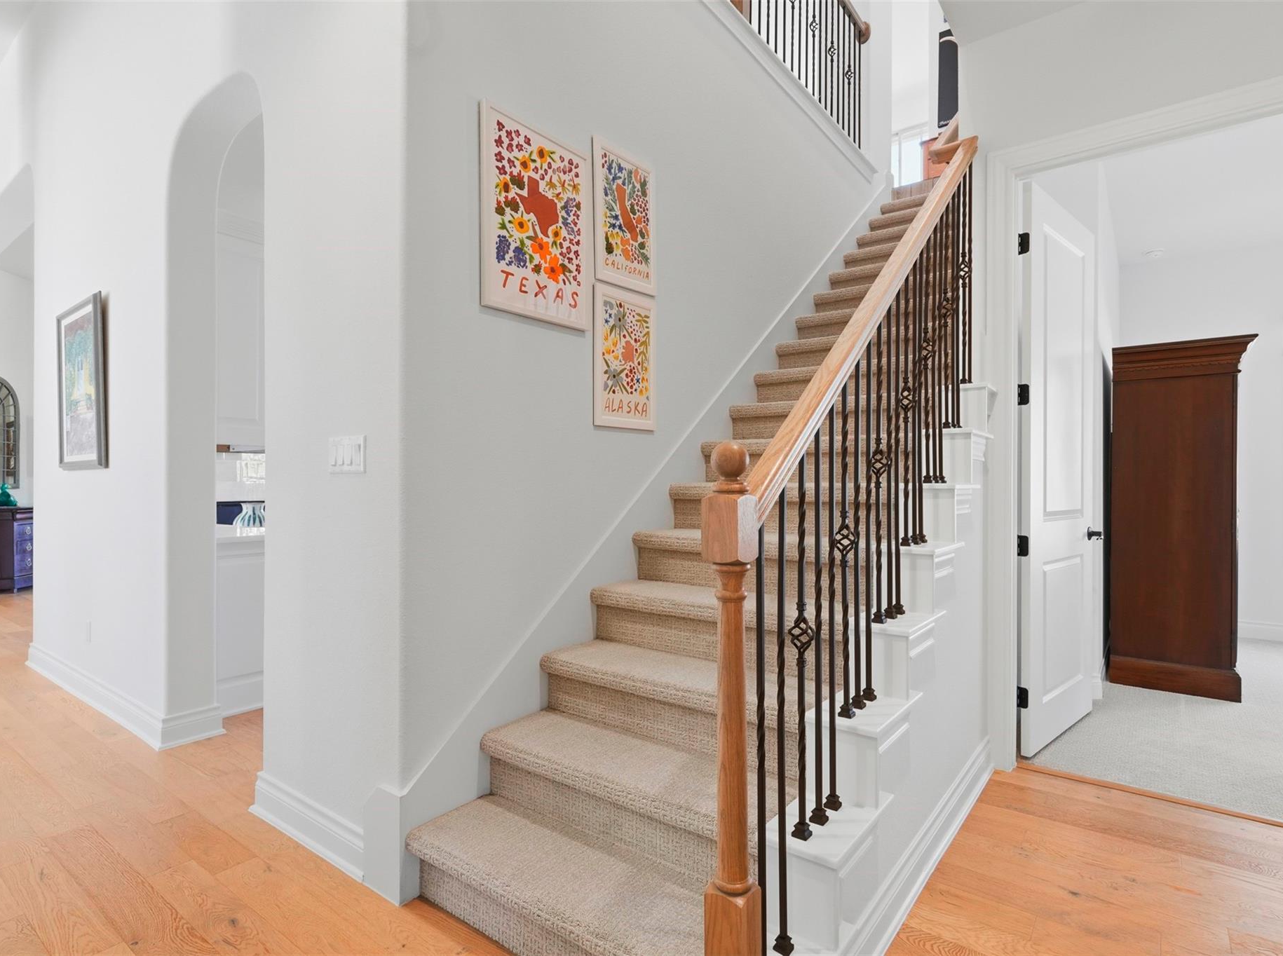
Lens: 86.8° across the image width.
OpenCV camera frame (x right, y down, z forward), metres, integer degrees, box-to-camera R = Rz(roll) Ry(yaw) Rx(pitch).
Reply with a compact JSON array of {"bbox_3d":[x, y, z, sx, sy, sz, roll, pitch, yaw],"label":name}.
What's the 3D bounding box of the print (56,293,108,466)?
[{"bbox_3d":[-2.894,-0.484,3.506,0.785,0.850,0.028,0,1,37],"label":"print"}]

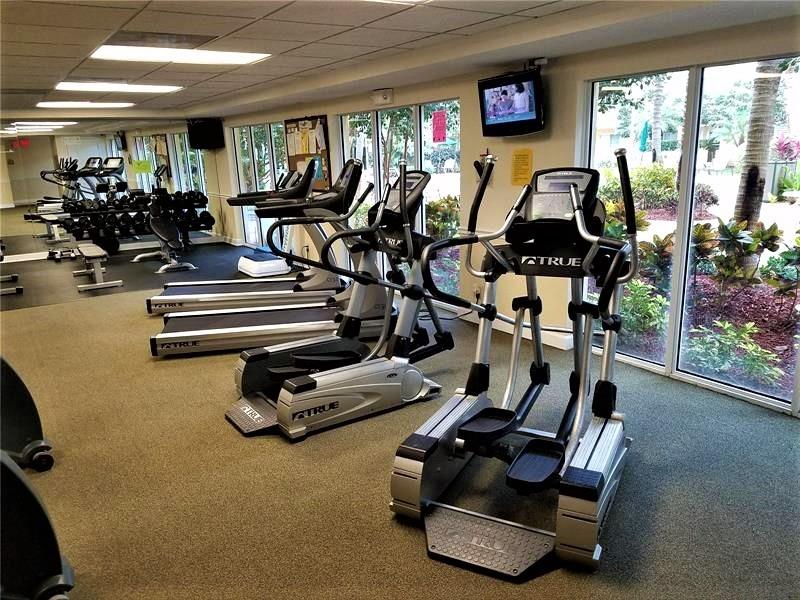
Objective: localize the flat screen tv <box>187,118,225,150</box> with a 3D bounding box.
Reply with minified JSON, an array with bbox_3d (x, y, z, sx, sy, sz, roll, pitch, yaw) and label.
[{"bbox_3d":[-3.285,-2.818,10.200,0.570,0.470,0.140,-4,22,-6],"label":"flat screen tv"}]

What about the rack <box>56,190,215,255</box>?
[{"bbox_3d":[-4.365,-1.287,10.122,2.280,0.930,0.560,-12,17,-33],"label":"rack"}]

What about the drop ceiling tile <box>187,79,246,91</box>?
[{"bbox_3d":[-1.893,-2.314,6.436,0.610,0.020,0.610,-12,17,-33],"label":"drop ceiling tile"}]

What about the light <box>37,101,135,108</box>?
[{"bbox_3d":[-4.382,-2.759,8.414,1.220,0.070,0.610,-12,17,-33],"label":"light"}]

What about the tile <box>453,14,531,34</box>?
[{"bbox_3d":[0.542,-1.707,3.714,0.250,0.030,0.610,-12,17,-33],"label":"tile"}]

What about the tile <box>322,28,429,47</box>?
[{"bbox_3d":[-0.169,-1.747,3.993,0.600,0.020,0.600,-12,17,-33],"label":"tile"}]

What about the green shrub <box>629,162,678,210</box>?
[{"bbox_3d":[5.460,-2.430,12.900,1.000,1.050,1.100,-12,17,-33],"label":"green shrub"}]

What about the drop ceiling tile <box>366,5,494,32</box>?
[{"bbox_3d":[0.175,-1.631,3.497,0.610,0.020,0.610,-12,17,-33],"label":"drop ceiling tile"}]

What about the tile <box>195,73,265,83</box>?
[{"bbox_3d":[-1.575,-2.209,5.942,0.610,0.030,0.610,-12,17,-33],"label":"tile"}]

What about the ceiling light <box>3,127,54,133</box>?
[{"bbox_3d":[-9.345,-4.275,15.094,1.200,0.060,0.580,-12,17,-33],"label":"ceiling light"}]

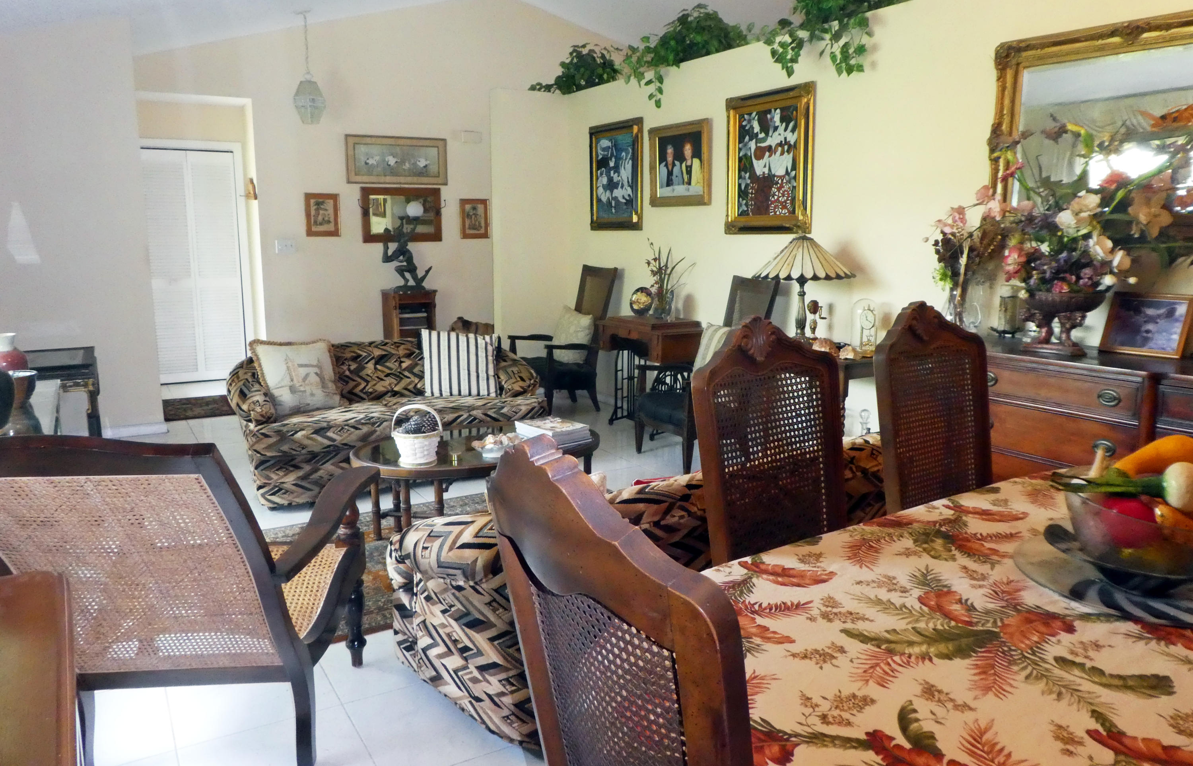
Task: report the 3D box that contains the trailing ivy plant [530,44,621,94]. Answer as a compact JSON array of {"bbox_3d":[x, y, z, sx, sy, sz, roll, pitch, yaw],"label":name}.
[{"bbox_3d":[-0.137,-2.540,6.696,0.584,0.347,0.667,-6,12,-31],"label":"trailing ivy plant"}]

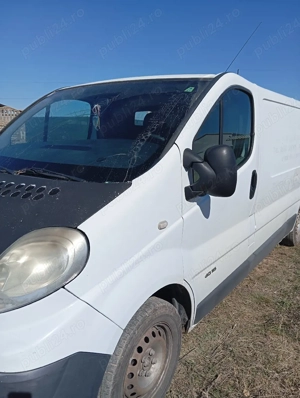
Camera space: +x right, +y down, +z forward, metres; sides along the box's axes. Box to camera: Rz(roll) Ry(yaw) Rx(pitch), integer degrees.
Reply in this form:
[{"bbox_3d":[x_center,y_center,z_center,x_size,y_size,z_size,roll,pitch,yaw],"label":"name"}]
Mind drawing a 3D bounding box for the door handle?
[{"bbox_3d":[0.776,-0.106,2.431,0.035,0.200,0.070,10,16,36],"label":"door handle"}]

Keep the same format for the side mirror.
[{"bbox_3d":[0.329,-0.137,1.719,0.235,0.300,0.180,10,16,36],"label":"side mirror"}]

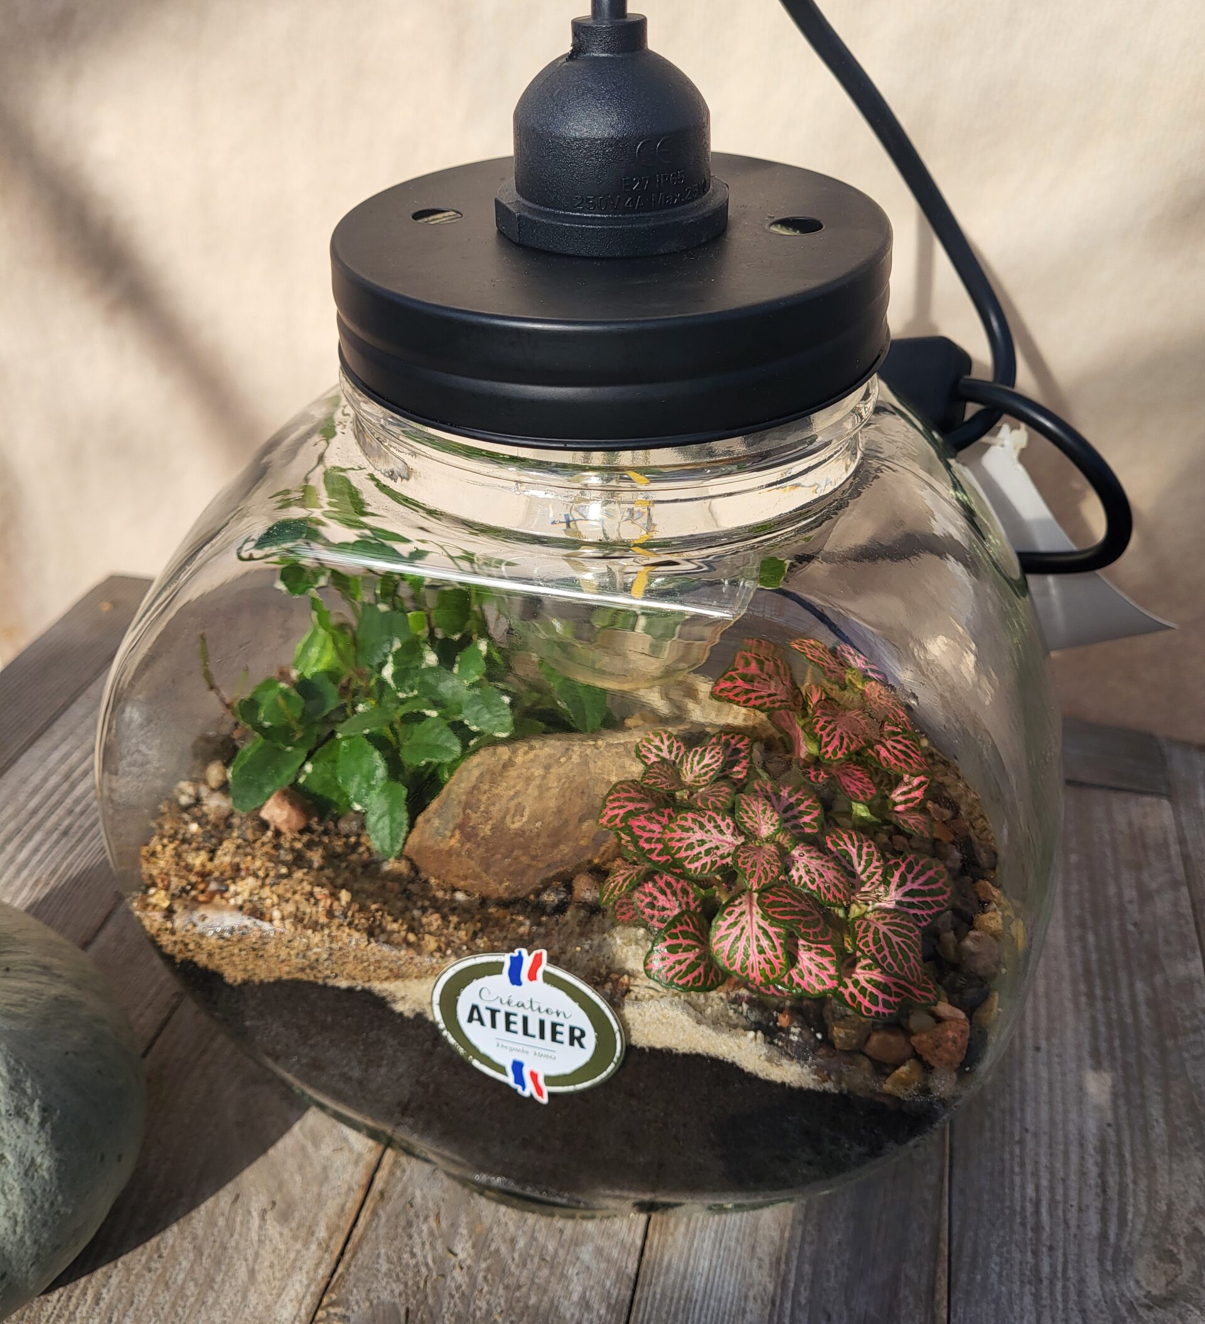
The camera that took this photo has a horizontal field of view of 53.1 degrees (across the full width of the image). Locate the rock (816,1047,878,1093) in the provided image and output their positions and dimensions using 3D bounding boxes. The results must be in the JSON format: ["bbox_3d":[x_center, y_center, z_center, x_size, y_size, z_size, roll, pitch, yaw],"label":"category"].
[{"bbox_3d":[0.062,0.104,0.307,0.015,0.011,0.012,1,36,0],"label":"rock"}]

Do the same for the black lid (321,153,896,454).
[{"bbox_3d":[0.002,-0.085,0.266,0.120,0.025,0.120,-1,36,1],"label":"black lid"}]

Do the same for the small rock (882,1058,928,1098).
[{"bbox_3d":[0.072,0.099,0.288,0.011,0.008,0.009,-2,36,0],"label":"small rock"}]

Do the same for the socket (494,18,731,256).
[{"bbox_3d":[0.002,-0.111,0.252,0.050,0.040,0.050,0,36,0],"label":"socket"}]

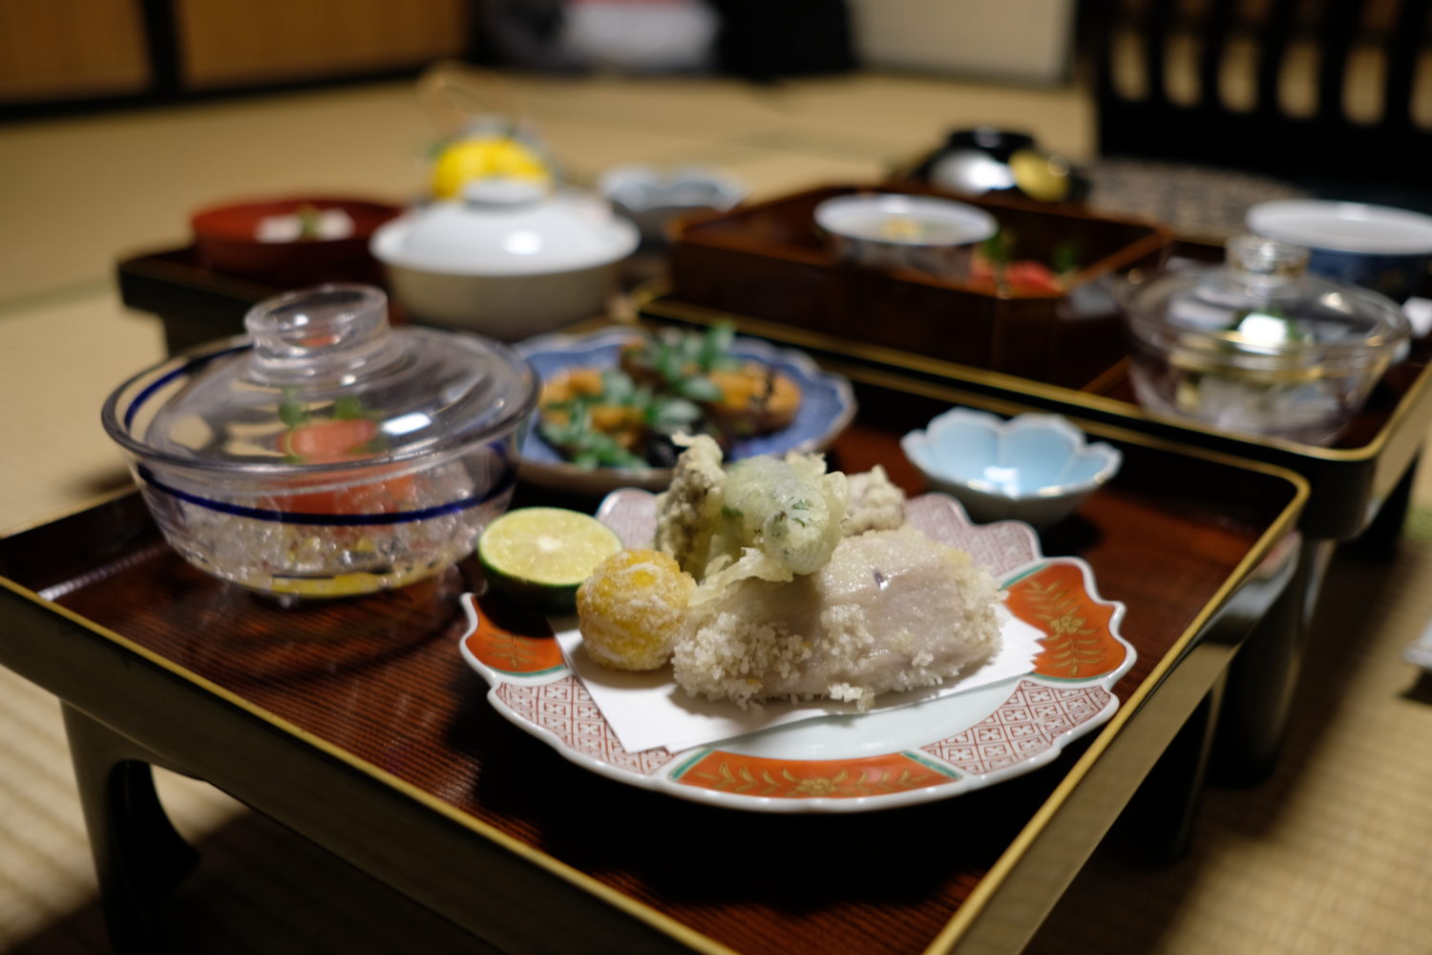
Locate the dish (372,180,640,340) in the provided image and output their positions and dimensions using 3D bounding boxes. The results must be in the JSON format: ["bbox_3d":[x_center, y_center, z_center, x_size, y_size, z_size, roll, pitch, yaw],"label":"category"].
[{"bbox_3d":[-0.117,-0.121,0.788,0.149,0.084,0.149,0,24,0],"label":"dish"}]

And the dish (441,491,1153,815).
[{"bbox_3d":[0.025,0.056,0.455,0.213,0.030,0.213,0,24,0],"label":"dish"}]

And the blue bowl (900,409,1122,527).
[{"bbox_3d":[0.119,0.002,0.572,0.091,0.036,0.091,0,24,0],"label":"blue bowl"}]

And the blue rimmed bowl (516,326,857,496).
[{"bbox_3d":[-0.031,-0.024,0.633,0.180,0.033,0.180,0,24,0],"label":"blue rimmed bowl"}]

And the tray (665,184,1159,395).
[{"bbox_3d":[0.118,-0.110,0.796,0.234,0.061,0.196,16,28,32],"label":"tray"}]

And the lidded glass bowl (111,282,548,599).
[{"bbox_3d":[-0.148,-0.021,0.542,0.163,0.098,0.163,0,24,0],"label":"lidded glass bowl"}]

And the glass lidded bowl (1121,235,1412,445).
[{"bbox_3d":[0.255,-0.066,0.660,0.130,0.091,0.130,0,24,0],"label":"glass lidded bowl"}]

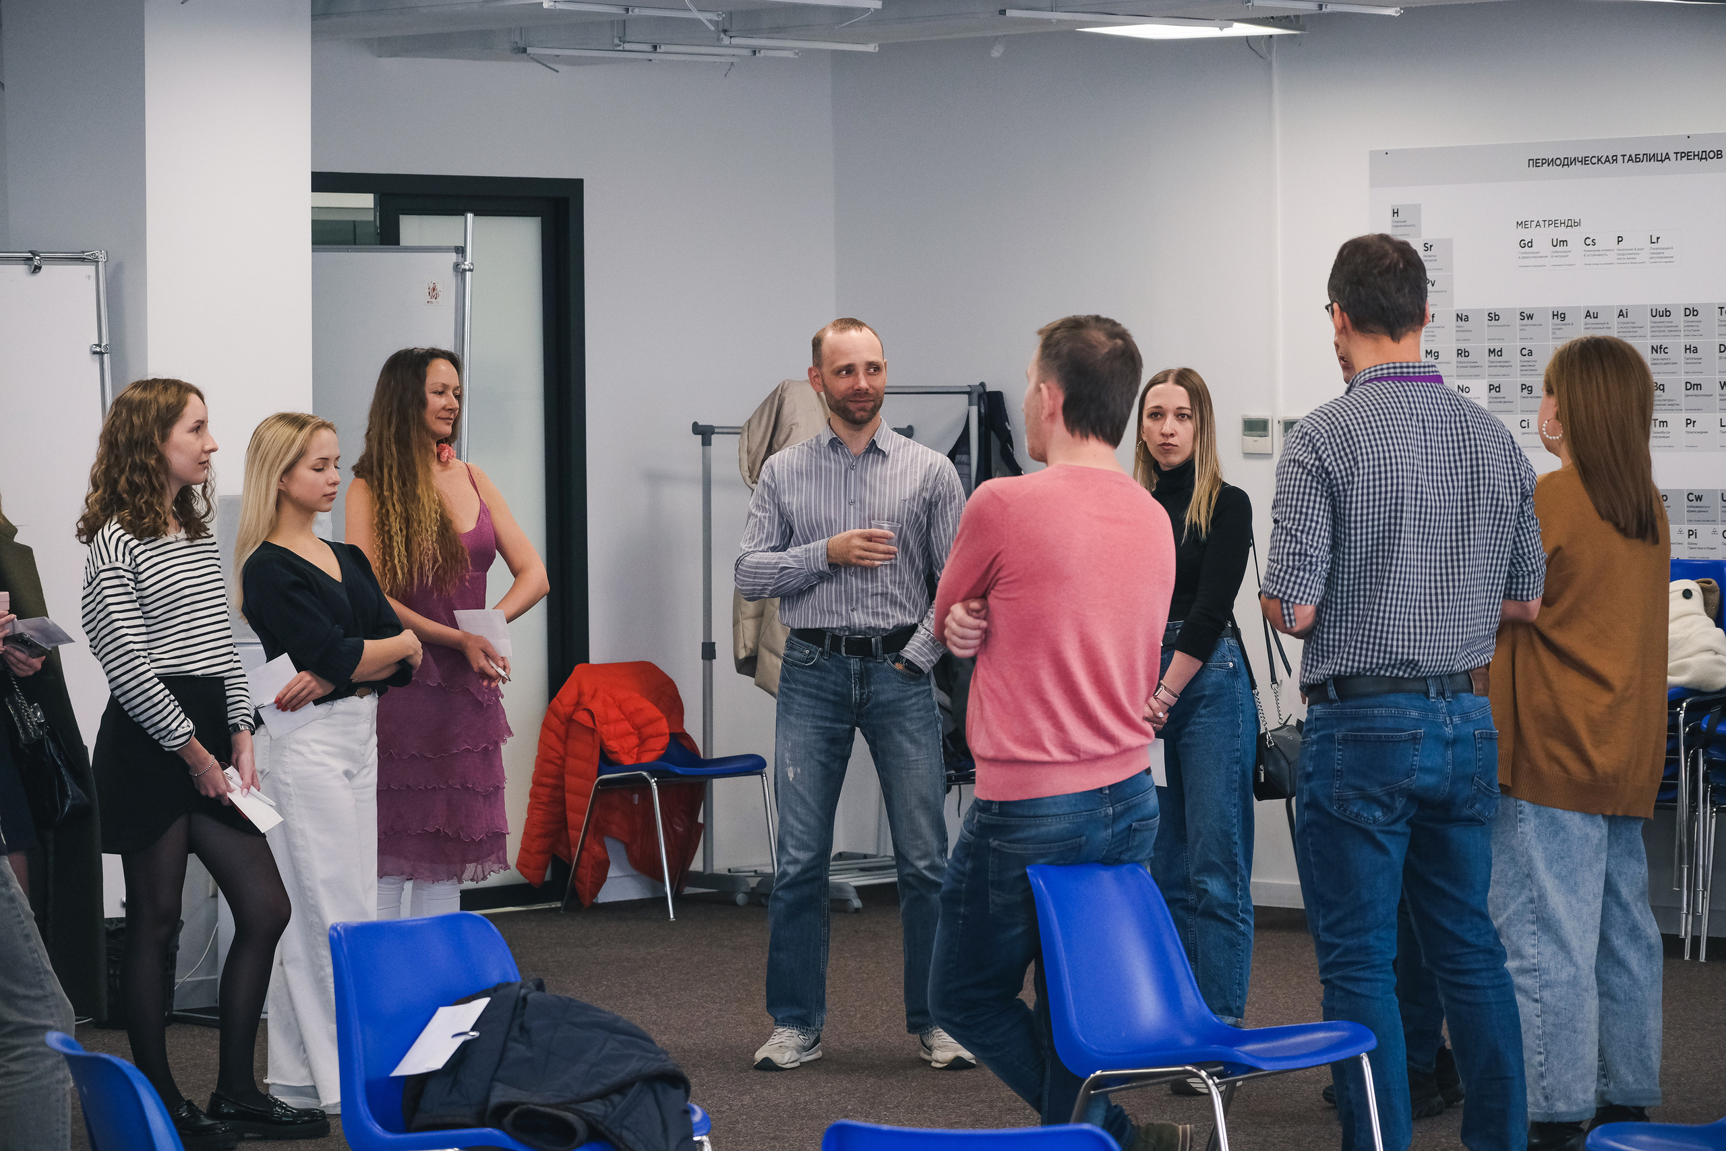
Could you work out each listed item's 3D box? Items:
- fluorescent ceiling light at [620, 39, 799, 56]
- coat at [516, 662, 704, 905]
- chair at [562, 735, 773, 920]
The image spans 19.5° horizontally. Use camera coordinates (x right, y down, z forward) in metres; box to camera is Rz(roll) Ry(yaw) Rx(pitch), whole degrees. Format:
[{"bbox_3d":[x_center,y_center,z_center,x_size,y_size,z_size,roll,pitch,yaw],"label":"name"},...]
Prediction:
[{"bbox_3d":[-0.441,-1.498,14.314,0.720,0.045,0.045,-3,3,-44],"label":"fluorescent ceiling light"},{"bbox_3d":[-0.760,0.633,15.700,0.400,0.740,0.610,1,3,40],"label":"coat"},{"bbox_3d":[-0.610,0.644,15.632,0.520,0.780,0.520,1,3,40],"label":"chair"}]

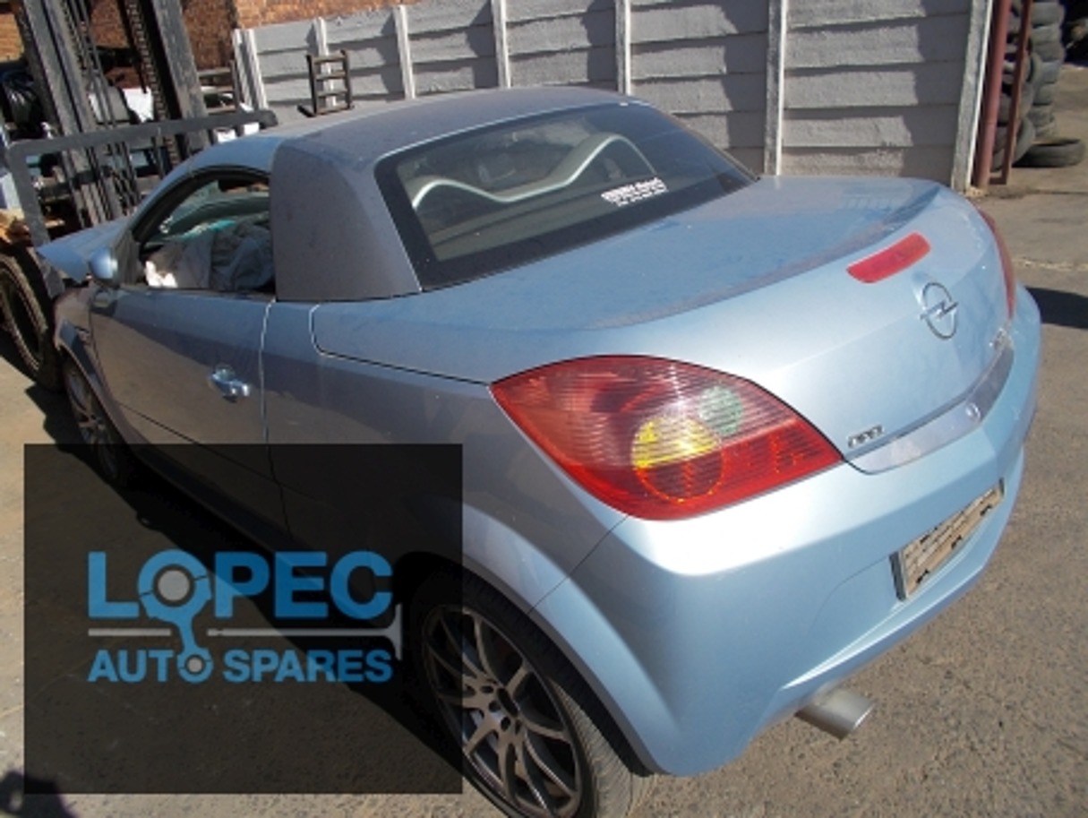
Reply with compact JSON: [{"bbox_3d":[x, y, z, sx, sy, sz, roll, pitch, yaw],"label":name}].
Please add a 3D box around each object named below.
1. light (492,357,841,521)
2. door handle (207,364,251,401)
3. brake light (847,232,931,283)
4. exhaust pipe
[{"bbox_3d":[0.212,0.027,1.254,0.563,0.237,0.172,-7,23,-6],"label":"light"},{"bbox_3d":[-0.790,-0.065,2.040,0.051,0.066,0.197,-24,29,-38],"label":"door handle"},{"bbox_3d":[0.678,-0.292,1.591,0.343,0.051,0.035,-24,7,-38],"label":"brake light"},{"bbox_3d":[0.520,0.553,1.543,0.096,0.091,0.172,-24,29,-38],"label":"exhaust pipe"}]

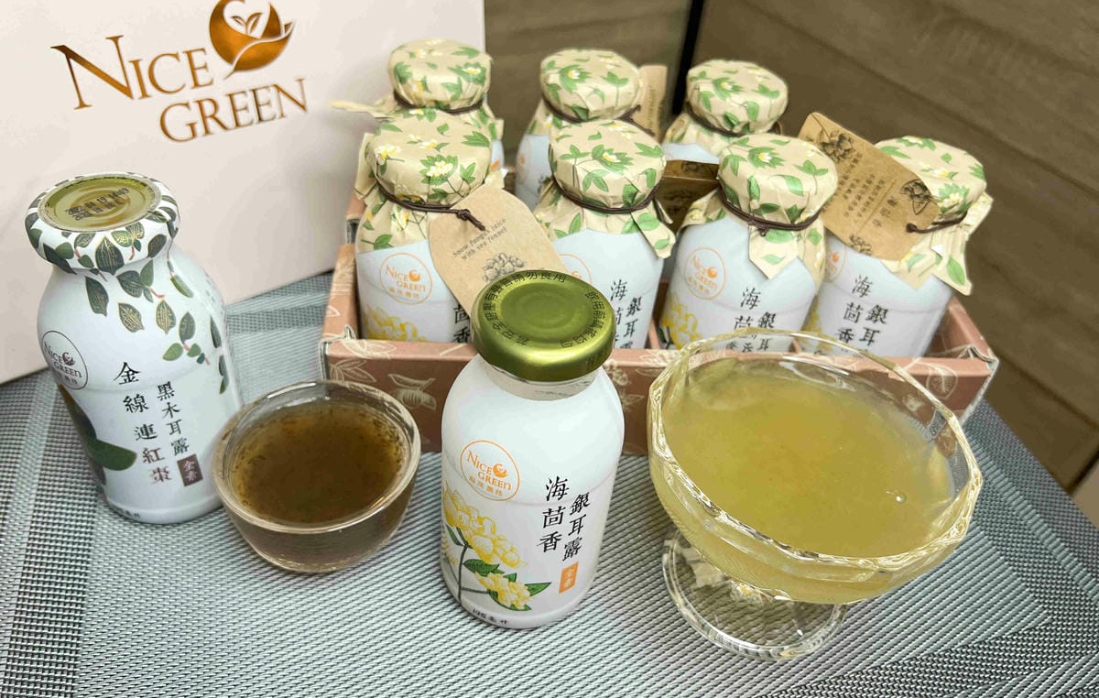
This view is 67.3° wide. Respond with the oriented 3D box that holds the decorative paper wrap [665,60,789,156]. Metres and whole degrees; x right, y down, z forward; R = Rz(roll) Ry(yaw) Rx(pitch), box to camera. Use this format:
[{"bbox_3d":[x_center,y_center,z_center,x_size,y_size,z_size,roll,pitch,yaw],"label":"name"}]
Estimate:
[{"bbox_3d":[0.081,-0.104,0.369,0.060,0.037,0.058,1,42,-6],"label":"decorative paper wrap"}]

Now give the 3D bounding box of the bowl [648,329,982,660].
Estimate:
[{"bbox_3d":[0.083,0.056,0.294,0.107,0.081,0.107,4,41,-3],"label":"bowl"}]

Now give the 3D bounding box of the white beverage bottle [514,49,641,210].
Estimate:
[{"bbox_3d":[0.013,-0.073,0.397,0.062,0.129,0.062,30,47,25],"label":"white beverage bottle"}]

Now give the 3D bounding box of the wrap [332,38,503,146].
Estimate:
[{"bbox_3d":[-0.057,-0.111,0.360,0.073,0.037,0.058,1,42,-6],"label":"wrap"}]

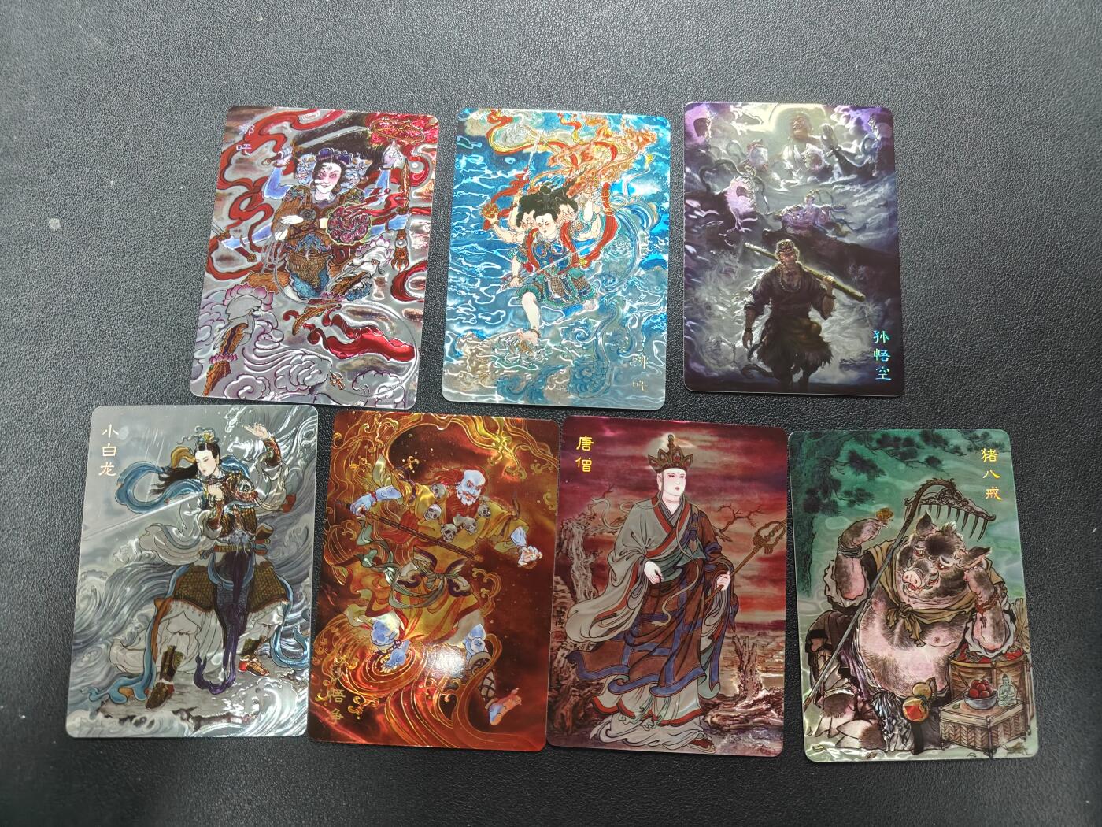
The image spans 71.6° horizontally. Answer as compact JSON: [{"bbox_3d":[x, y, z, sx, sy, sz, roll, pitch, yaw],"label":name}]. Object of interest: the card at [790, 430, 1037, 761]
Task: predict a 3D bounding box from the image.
[{"bbox_3d":[0.099,0.049,0.210,0.063,0.001,0.088,-1,82,-1],"label":"card"}]

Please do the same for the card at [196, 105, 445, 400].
[{"bbox_3d":[-0.067,-0.046,0.220,0.063,0.001,0.088,3,82,0],"label":"card"}]

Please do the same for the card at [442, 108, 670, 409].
[{"bbox_3d":[0.002,-0.046,0.221,0.063,0.001,0.088,2,82,-1],"label":"card"}]

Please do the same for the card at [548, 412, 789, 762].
[{"bbox_3d":[0.033,0.046,0.209,0.063,0.001,0.088,3,82,0],"label":"card"}]

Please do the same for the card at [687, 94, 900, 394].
[{"bbox_3d":[0.070,-0.049,0.223,0.063,0.001,0.088,1,82,-1],"label":"card"}]

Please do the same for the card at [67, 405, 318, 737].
[{"bbox_3d":[-0.096,0.042,0.207,0.063,0.001,0.088,0,82,-1],"label":"card"}]

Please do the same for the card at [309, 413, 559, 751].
[{"bbox_3d":[-0.031,0.044,0.208,0.063,0.001,0.088,3,82,-1],"label":"card"}]

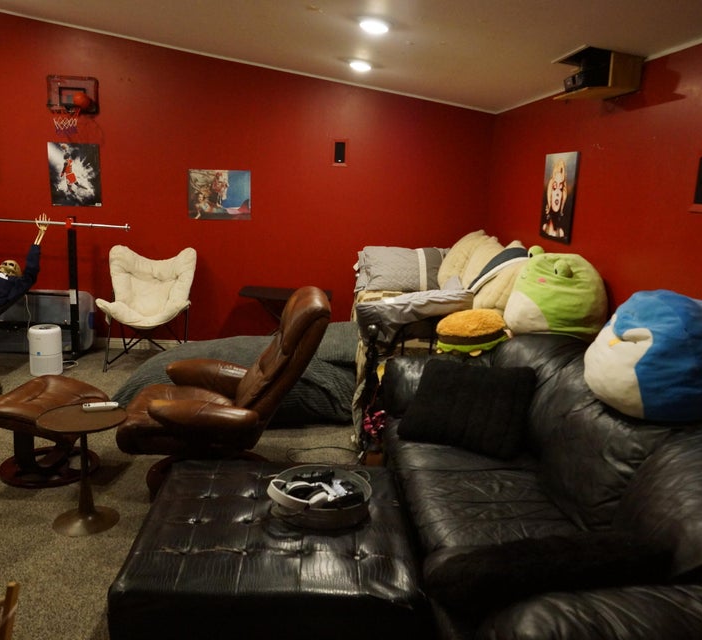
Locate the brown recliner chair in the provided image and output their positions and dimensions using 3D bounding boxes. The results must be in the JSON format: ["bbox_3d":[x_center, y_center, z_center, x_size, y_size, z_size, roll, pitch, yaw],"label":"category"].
[{"bbox_3d":[-0.622,0.326,3.176,1.010,1.019,0.750,1,12,-6],"label":"brown recliner chair"}]

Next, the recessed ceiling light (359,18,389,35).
[{"bbox_3d":[0.118,-1.506,3.283,0.152,0.035,0.152,10,12,-5],"label":"recessed ceiling light"}]

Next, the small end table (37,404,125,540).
[{"bbox_3d":[-1.164,0.655,2.802,0.363,0.486,0.363,2,12,-5],"label":"small end table"}]

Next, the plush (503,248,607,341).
[{"bbox_3d":[1.020,-0.106,3.212,0.430,0.450,0.490,-3,13,-19],"label":"plush"}]

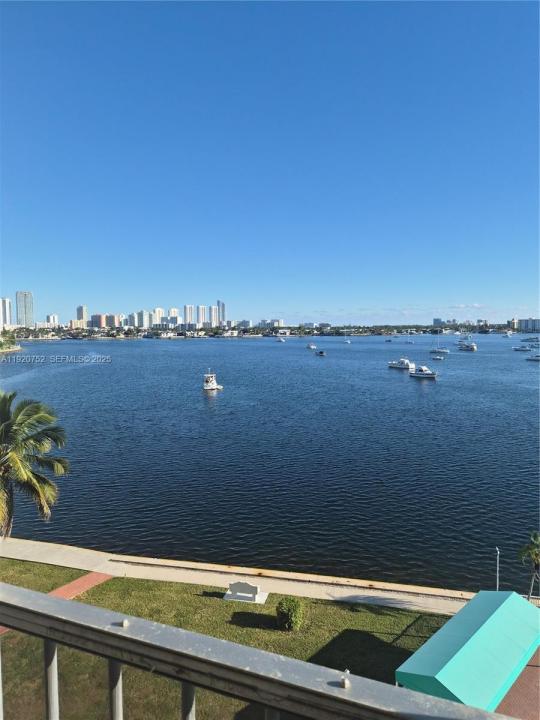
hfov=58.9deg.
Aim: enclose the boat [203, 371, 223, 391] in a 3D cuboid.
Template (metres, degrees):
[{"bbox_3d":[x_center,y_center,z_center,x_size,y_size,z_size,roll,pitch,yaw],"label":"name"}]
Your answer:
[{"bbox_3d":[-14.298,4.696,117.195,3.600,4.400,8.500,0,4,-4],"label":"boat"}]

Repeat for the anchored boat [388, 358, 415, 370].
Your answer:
[{"bbox_3d":[48.741,1.221,176.795,3.500,4.000,9.800,-3,4,-37],"label":"anchored boat"}]

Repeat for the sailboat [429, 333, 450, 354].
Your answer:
[{"bbox_3d":[105.873,-10.779,296.660,12.000,13.200,3.700,3,5,43],"label":"sailboat"}]

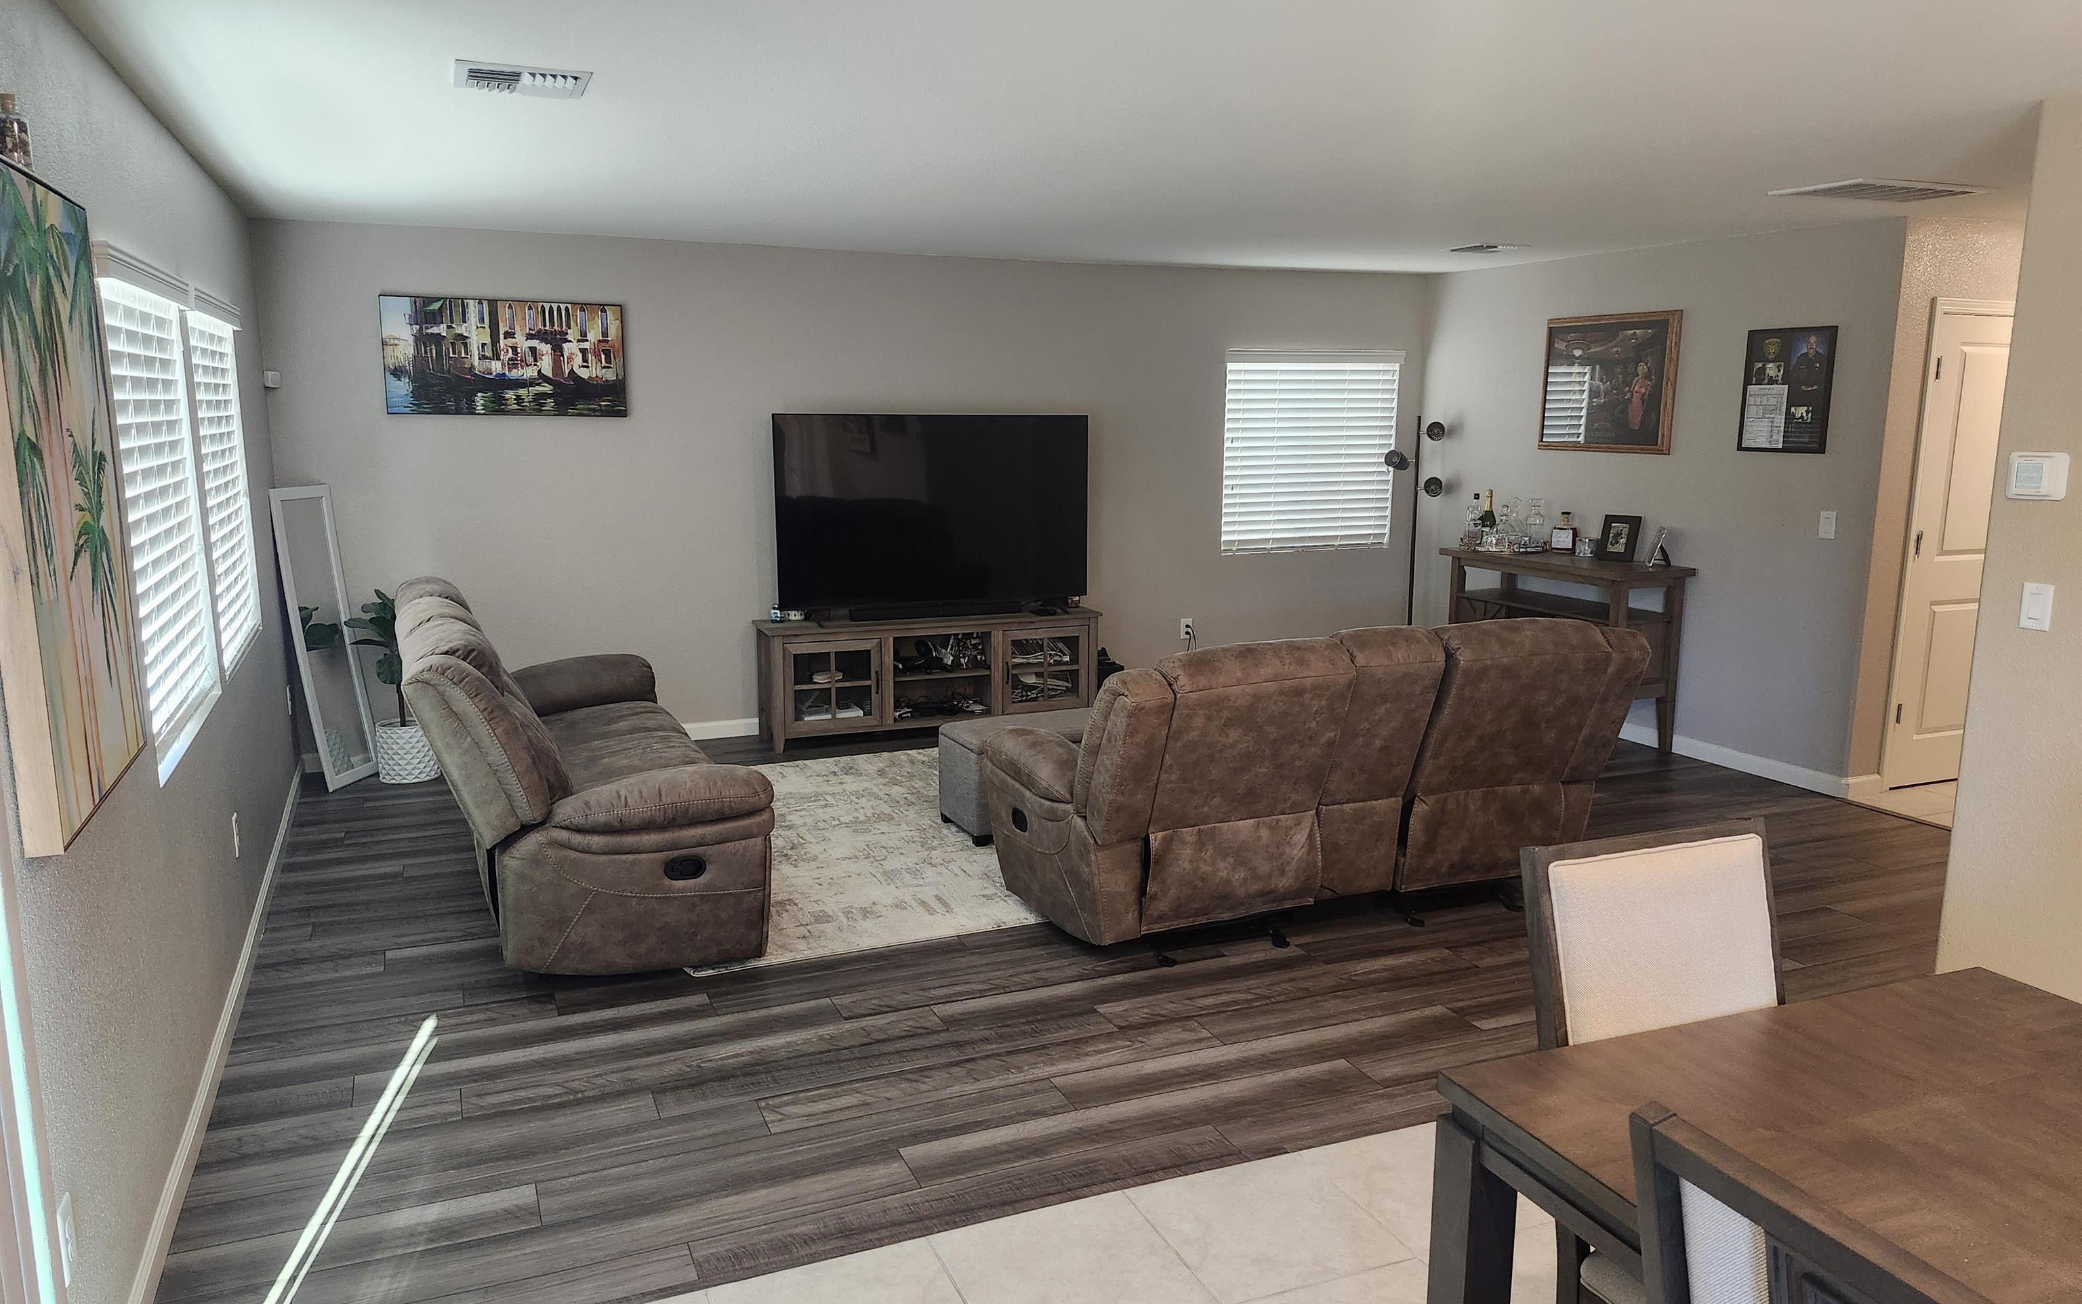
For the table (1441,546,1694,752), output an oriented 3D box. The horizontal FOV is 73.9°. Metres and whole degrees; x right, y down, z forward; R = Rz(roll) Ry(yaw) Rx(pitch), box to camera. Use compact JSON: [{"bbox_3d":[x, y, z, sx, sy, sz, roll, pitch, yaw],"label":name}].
[{"bbox_3d":[2.670,-0.030,7.122,0.493,0.900,1.217,-4,11,-23],"label":"table"}]

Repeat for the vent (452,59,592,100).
[{"bbox_3d":[-1.244,-1.370,3.324,0.300,0.025,0.300,-4,11,-24],"label":"vent"}]

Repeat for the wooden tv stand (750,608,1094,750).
[{"bbox_3d":[-0.548,0.117,7.070,1.751,0.574,0.412,-4,11,-23],"label":"wooden tv stand"}]

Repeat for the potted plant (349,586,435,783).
[{"bbox_3d":[-2.838,0.140,6.190,0.450,0.880,0.400,-4,11,-24],"label":"potted plant"}]

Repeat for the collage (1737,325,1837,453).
[{"bbox_3d":[3.263,-1.147,6.070,0.025,0.551,0.460,-4,11,-23],"label":"collage"}]

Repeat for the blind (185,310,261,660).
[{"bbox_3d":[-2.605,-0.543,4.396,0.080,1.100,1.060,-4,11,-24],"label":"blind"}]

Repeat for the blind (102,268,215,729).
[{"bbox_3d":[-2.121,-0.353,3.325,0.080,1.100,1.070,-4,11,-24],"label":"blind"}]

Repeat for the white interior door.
[{"bbox_3d":[4.094,-0.459,6.106,0.860,2.100,0.070,-4,11,-24],"label":"white interior door"}]

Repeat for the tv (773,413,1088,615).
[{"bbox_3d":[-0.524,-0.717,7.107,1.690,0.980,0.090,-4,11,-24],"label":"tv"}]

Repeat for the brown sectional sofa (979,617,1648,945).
[{"bbox_3d":[0.960,0.351,4.782,2.130,0.970,0.970,-4,11,-24],"label":"brown sectional sofa"}]

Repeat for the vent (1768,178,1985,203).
[{"bbox_3d":[2.875,-1.569,4.725,0.544,0.017,0.404,-4,11,-23],"label":"vent"}]

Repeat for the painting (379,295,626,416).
[{"bbox_3d":[-2.435,-1.342,6.328,1.030,0.523,0.035,-4,11,-24],"label":"painting"}]

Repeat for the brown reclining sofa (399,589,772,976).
[{"bbox_3d":[-1.668,0.306,4.817,0.966,0.970,2.143,-4,11,-23],"label":"brown reclining sofa"}]

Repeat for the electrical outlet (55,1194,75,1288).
[{"bbox_3d":[-1.435,0.863,2.045,0.006,0.116,0.072,-4,11,-23],"label":"electrical outlet"}]

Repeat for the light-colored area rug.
[{"bbox_3d":[-0.100,0.654,5.679,3.050,0.012,2.349,-4,11,-23],"label":"light-colored area rug"}]

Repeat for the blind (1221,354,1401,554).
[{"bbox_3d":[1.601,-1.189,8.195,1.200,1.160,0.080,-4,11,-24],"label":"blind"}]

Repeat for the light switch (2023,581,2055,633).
[{"bbox_3d":[2.455,-0.108,3.411,0.006,0.118,0.074,-4,11,-23],"label":"light switch"}]

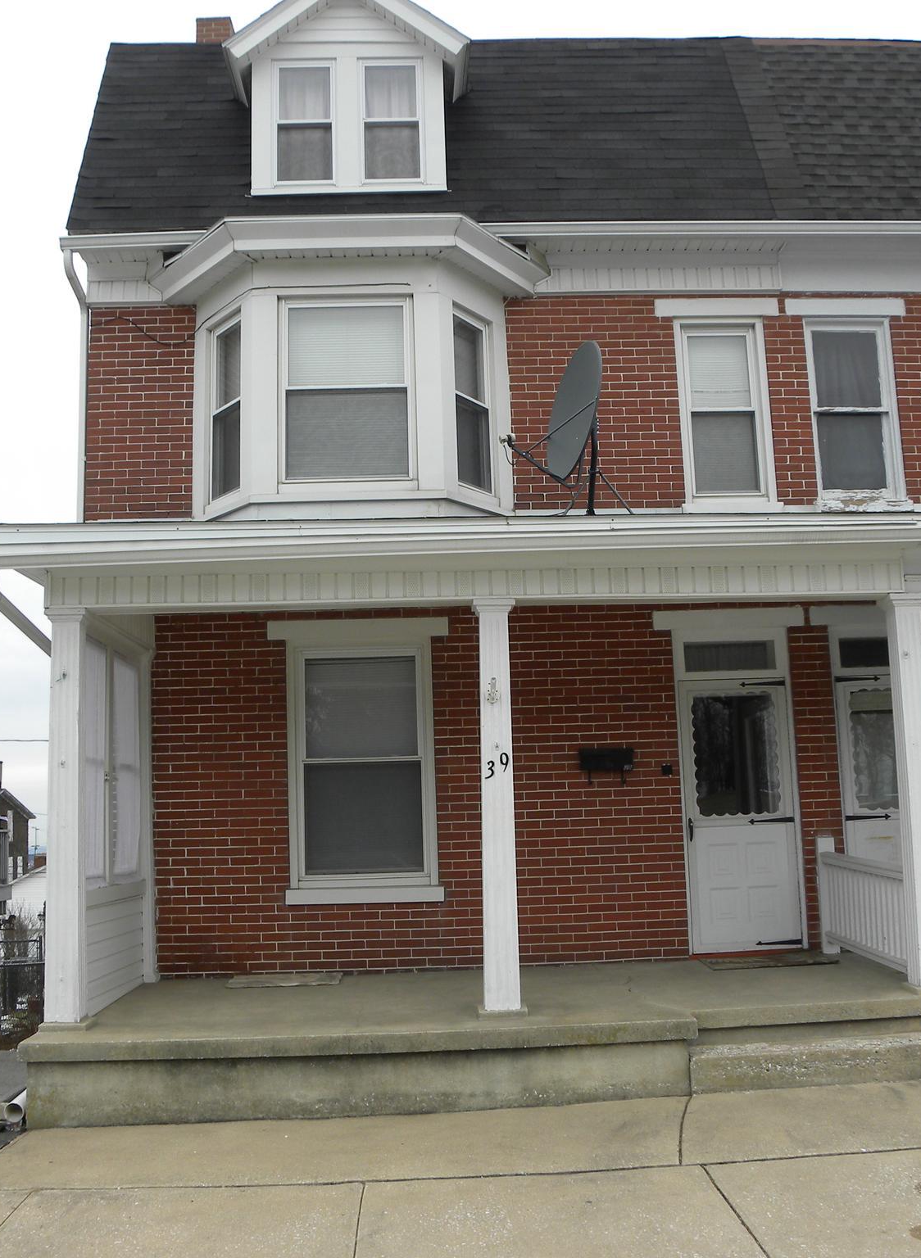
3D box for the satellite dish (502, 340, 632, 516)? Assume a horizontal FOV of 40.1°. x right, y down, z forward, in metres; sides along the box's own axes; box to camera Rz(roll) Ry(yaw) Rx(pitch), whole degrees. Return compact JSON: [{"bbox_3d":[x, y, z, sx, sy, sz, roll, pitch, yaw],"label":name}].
[{"bbox_3d":[0.721,-1.407,8.748,0.909,1.265,0.909,1,-9,-18],"label":"satellite dish"}]

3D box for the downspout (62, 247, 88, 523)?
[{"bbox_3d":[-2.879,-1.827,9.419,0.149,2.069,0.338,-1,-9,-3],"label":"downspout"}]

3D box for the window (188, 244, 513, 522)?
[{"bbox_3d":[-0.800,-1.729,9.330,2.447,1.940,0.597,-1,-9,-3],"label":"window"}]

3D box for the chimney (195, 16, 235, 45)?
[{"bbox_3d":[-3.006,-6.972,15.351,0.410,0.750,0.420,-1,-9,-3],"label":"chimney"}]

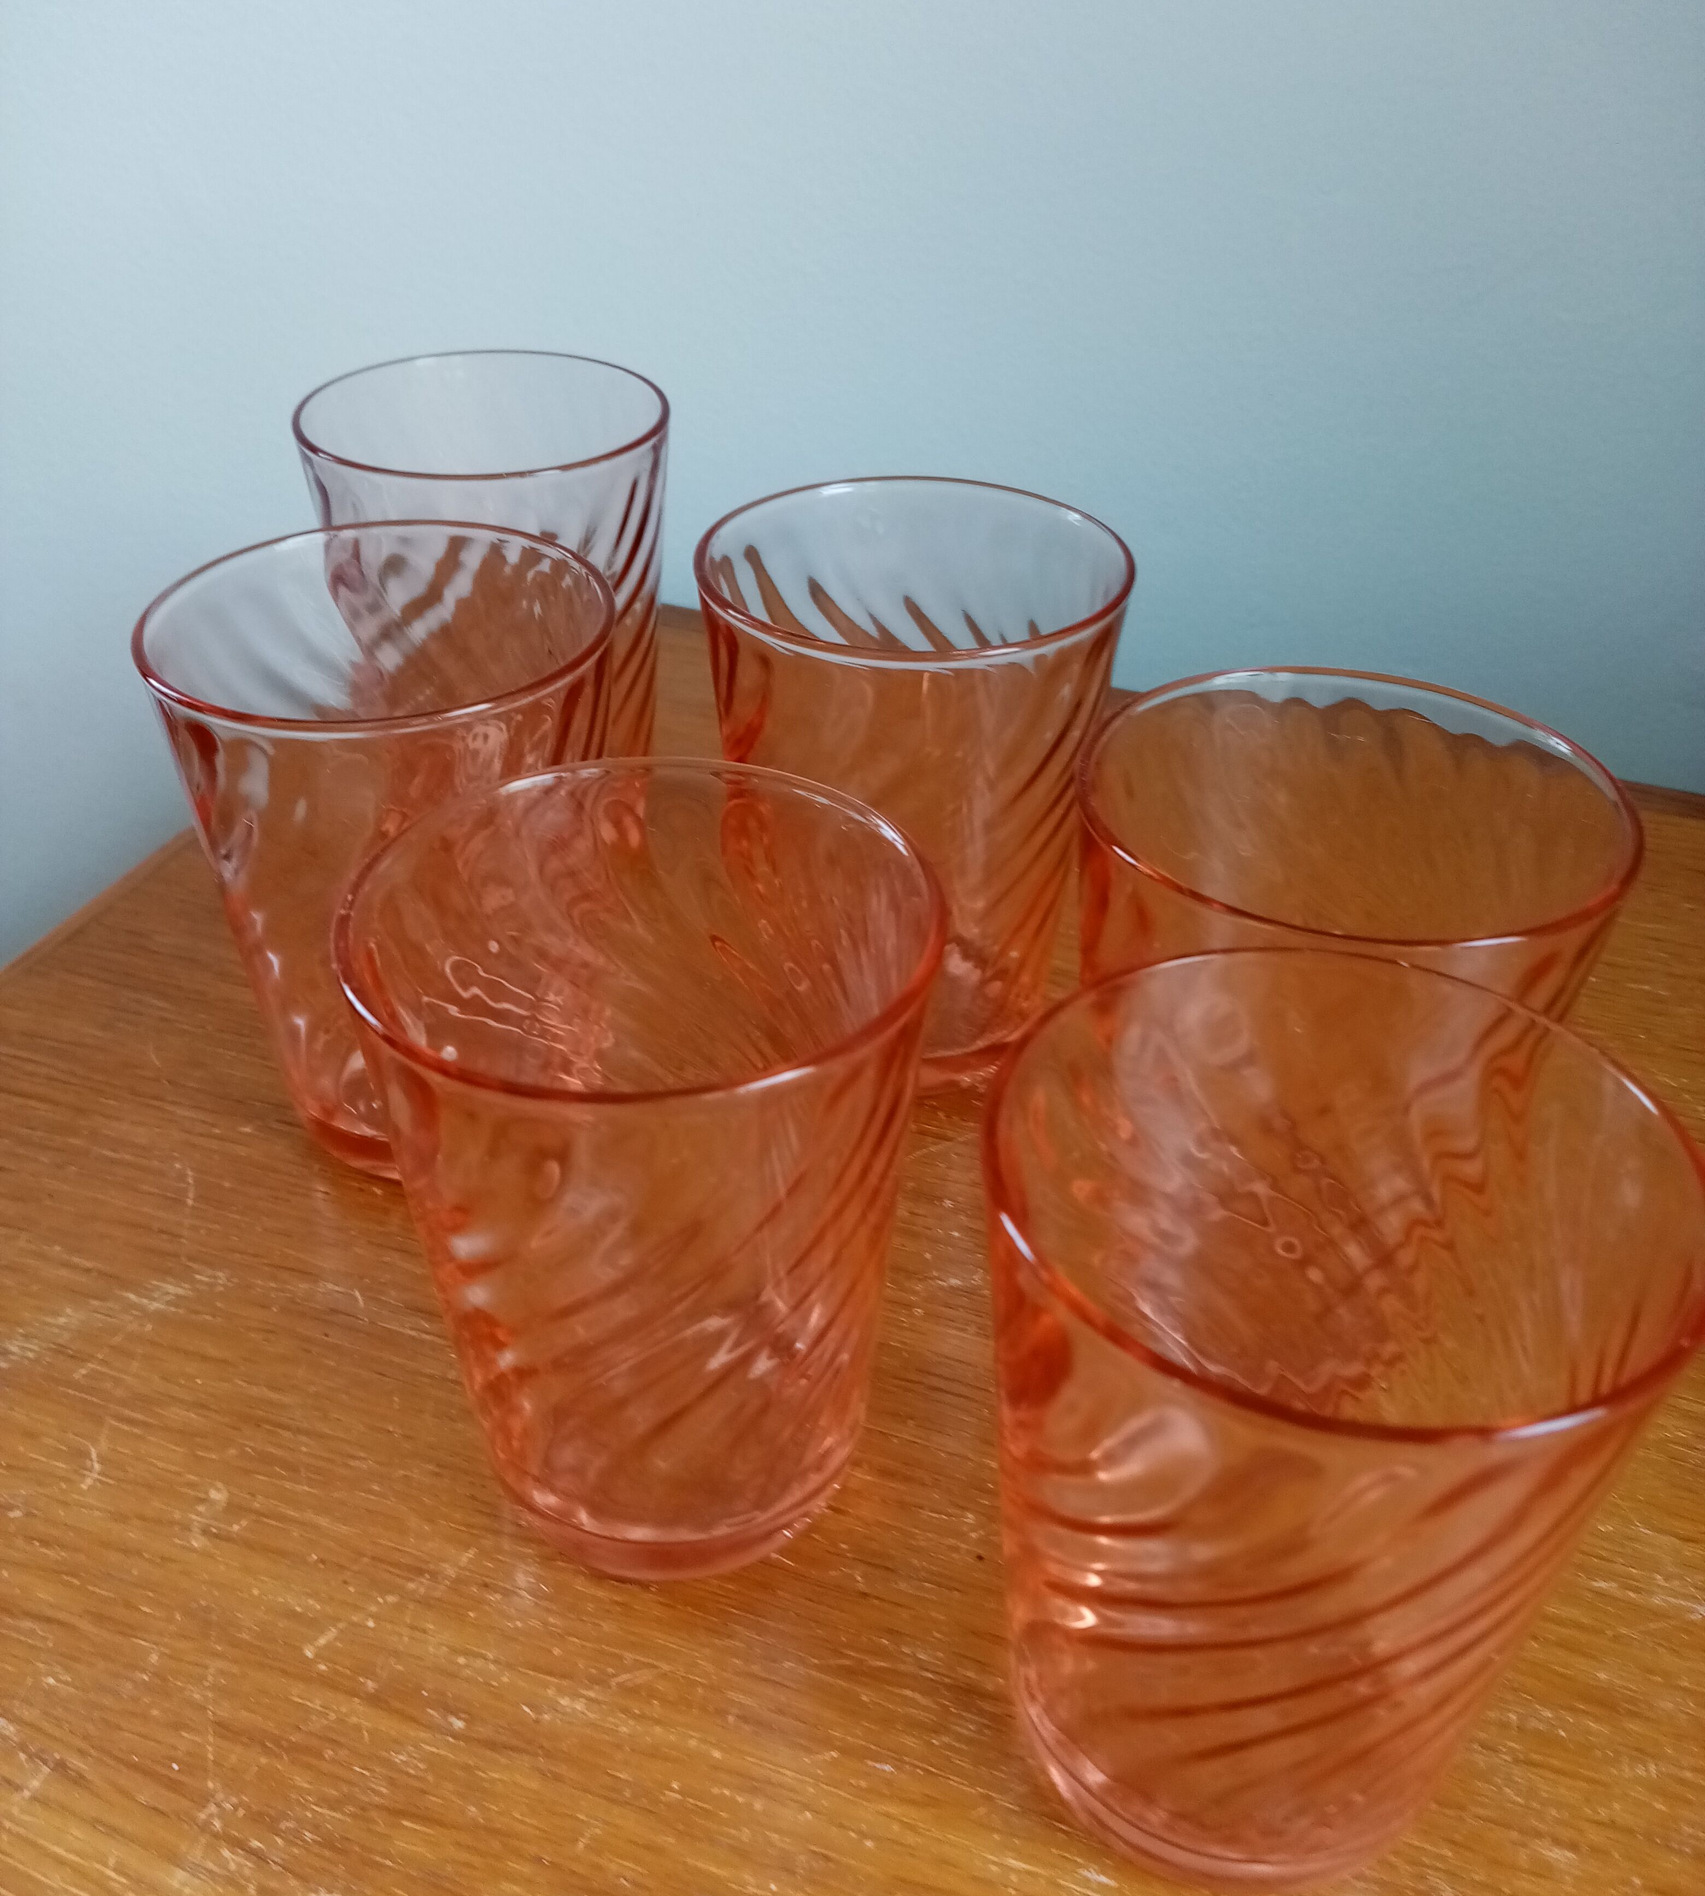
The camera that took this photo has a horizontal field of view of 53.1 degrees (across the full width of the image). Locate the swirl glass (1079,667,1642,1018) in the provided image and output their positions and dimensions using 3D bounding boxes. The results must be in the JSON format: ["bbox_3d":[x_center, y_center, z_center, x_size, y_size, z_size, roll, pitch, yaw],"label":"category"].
[{"bbox_3d":[0.069,0.018,0.266,0.076,0.099,0.076,1,36,0],"label":"swirl glass"}]

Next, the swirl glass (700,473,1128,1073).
[{"bbox_3d":[0.010,-0.028,0.327,0.076,0.099,0.076,1,36,0],"label":"swirl glass"}]

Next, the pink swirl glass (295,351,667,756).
[{"bbox_3d":[-0.077,-0.071,0.385,0.076,0.099,0.076,1,36,0],"label":"pink swirl glass"}]

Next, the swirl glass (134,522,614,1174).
[{"bbox_3d":[-0.077,-0.014,0.306,0.076,0.099,0.076,1,36,0],"label":"swirl glass"}]

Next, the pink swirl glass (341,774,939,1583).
[{"bbox_3d":[-0.027,0.035,0.241,0.076,0.099,0.076,1,36,0],"label":"pink swirl glass"}]

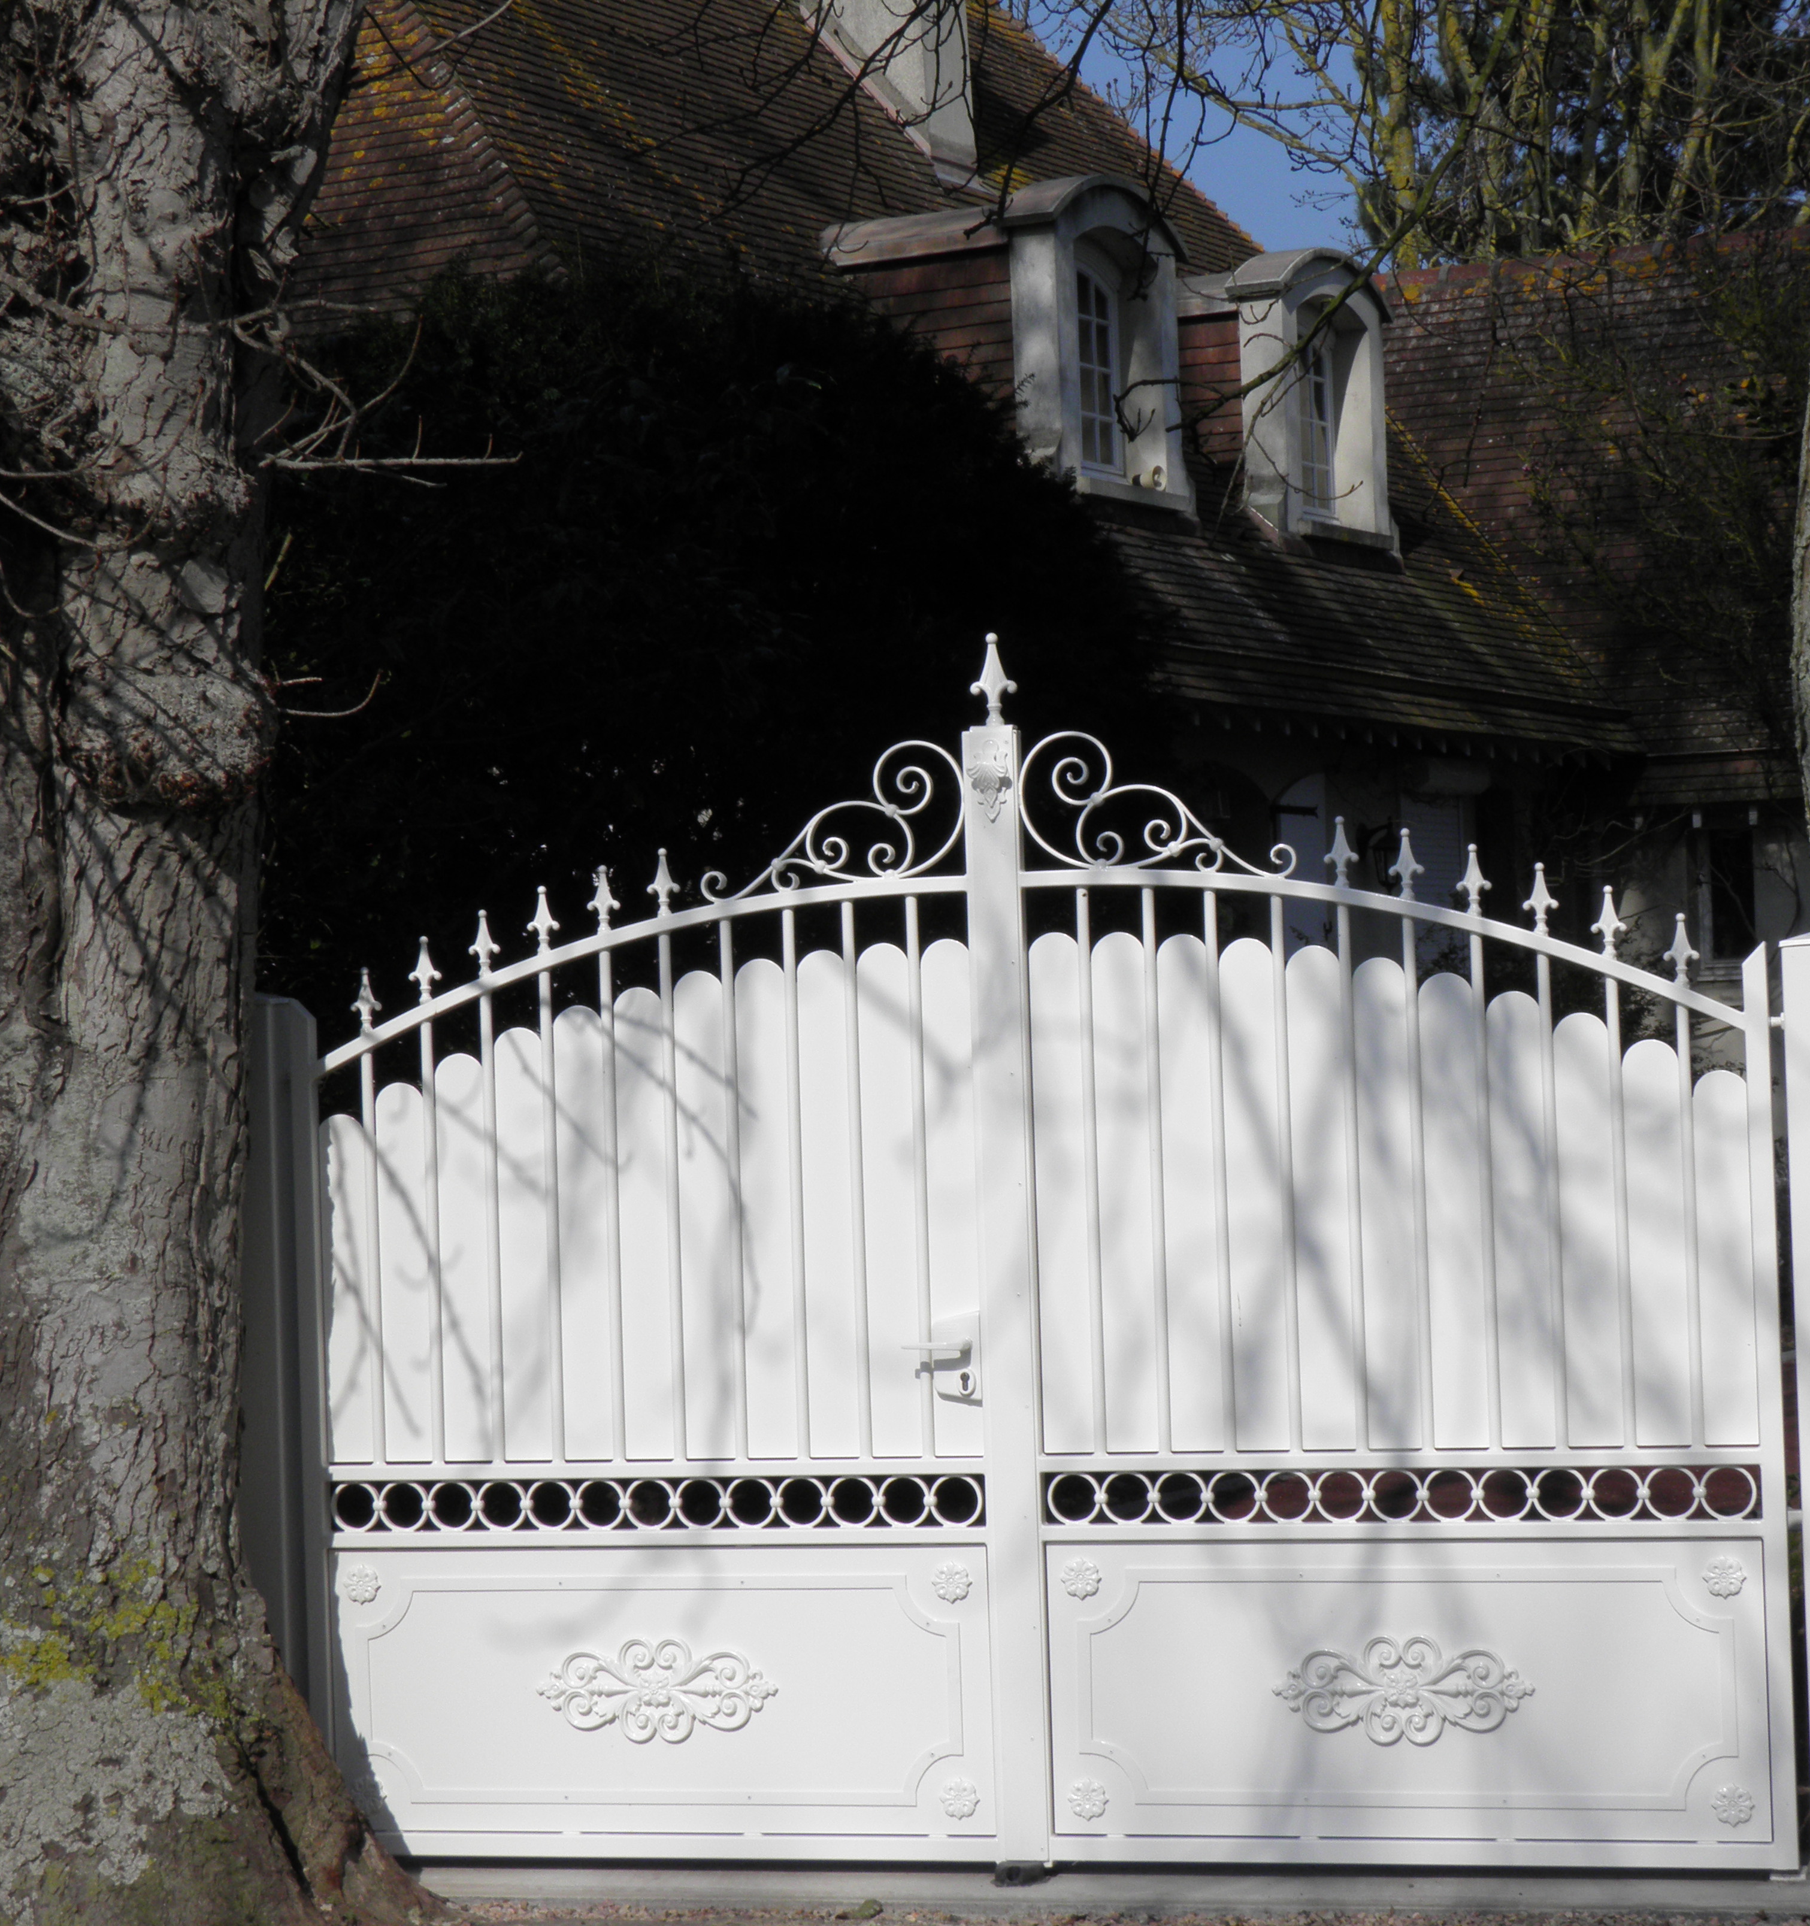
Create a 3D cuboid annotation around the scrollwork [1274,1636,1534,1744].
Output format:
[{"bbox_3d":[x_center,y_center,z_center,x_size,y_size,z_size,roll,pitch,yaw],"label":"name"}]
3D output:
[{"bbox_3d":[0.946,1.380,8.718,0.493,0.204,0.020,-2,-2,14],"label":"scrollwork"}]

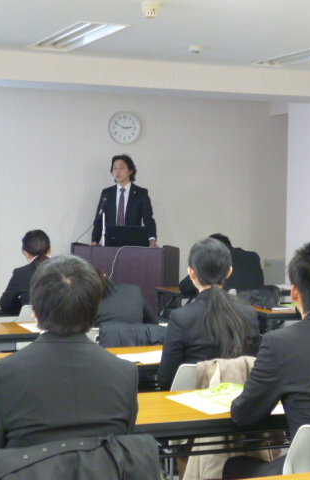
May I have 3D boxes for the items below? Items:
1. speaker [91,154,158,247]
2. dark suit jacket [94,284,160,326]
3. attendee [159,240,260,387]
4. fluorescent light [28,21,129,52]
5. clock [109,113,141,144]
[{"bbox_3d":[-0.248,0.176,7.972,0.530,1.720,0.360,1,3,-4],"label":"speaker"},{"bbox_3d":[-0.219,0.459,4.962,0.460,0.510,0.420,0,3,-22],"label":"dark suit jacket"},{"bbox_3d":[0.220,0.605,4.122,0.470,1.240,0.700,0,3,-22],"label":"attendee"},{"bbox_3d":[-0.556,-1.418,6.744,0.330,0.090,1.290,0,3,-22],"label":"fluorescent light"},{"bbox_3d":[-0.250,-0.942,8.301,0.275,0.275,0.045,0,3,-22],"label":"clock"}]

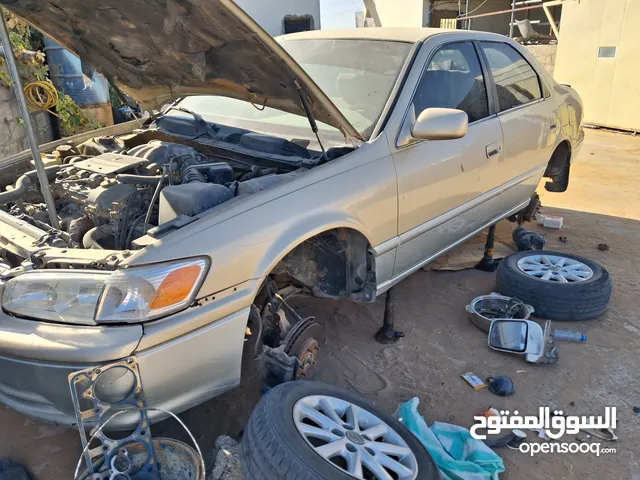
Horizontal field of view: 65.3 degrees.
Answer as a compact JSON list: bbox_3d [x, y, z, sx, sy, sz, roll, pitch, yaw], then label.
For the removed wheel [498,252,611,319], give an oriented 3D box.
[{"bbox_3d":[1.497,0.276,3.220,0.664,0.210,0.664,0,21,0],"label":"removed wheel"}]

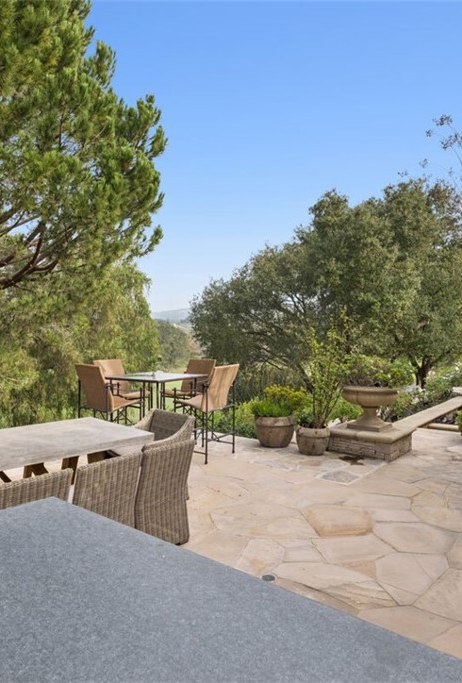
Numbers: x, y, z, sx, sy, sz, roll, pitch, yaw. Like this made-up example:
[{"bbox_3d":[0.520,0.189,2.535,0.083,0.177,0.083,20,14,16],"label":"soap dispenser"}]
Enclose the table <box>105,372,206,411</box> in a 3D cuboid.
[{"bbox_3d":[-1.100,1.031,6.709,1.060,1.020,1.060,0,1,36],"label":"table"}]

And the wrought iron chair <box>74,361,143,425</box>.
[{"bbox_3d":[-1.630,0.937,5.978,0.610,1.210,0.630,0,1,36],"label":"wrought iron chair"}]

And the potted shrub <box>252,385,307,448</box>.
[{"bbox_3d":[0.735,1.114,6.913,0.800,0.890,0.720,0,1,0],"label":"potted shrub"}]

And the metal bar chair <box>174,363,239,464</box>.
[{"bbox_3d":[-0.320,0.952,6.241,0.680,1.230,0.660,0,1,35],"label":"metal bar chair"}]

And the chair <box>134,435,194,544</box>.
[{"bbox_3d":[-0.670,1.159,3.510,0.610,0.820,0.550,0,1,41],"label":"chair"}]

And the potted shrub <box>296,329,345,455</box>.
[{"bbox_3d":[1.270,0.700,6.408,0.630,1.730,0.600,0,1,0],"label":"potted shrub"}]

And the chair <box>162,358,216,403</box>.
[{"bbox_3d":[-0.680,0.939,7.361,0.660,1.230,0.680,0,1,35],"label":"chair"}]

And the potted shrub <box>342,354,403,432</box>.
[{"bbox_3d":[2.010,0.698,6.476,0.820,1.030,0.820,0,1,0],"label":"potted shrub"}]

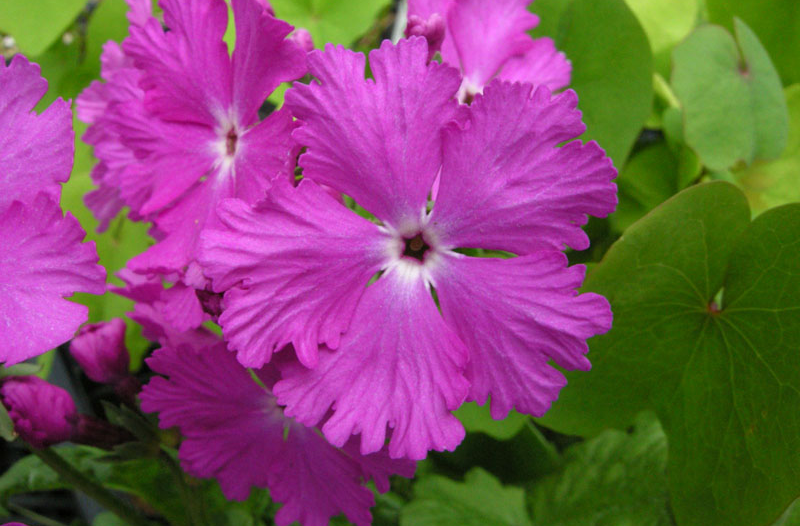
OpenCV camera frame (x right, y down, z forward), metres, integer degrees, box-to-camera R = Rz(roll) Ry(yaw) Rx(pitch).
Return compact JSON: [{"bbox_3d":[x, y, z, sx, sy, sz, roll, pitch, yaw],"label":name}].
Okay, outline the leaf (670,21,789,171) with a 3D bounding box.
[{"bbox_3d":[0.071,-0.036,0.180,0.025,0.010,0.032,3,73,7],"label":"leaf"}]

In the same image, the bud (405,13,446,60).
[{"bbox_3d":[0.004,-0.037,0.137,0.006,0.008,0.006,3,15,-1],"label":"bud"}]

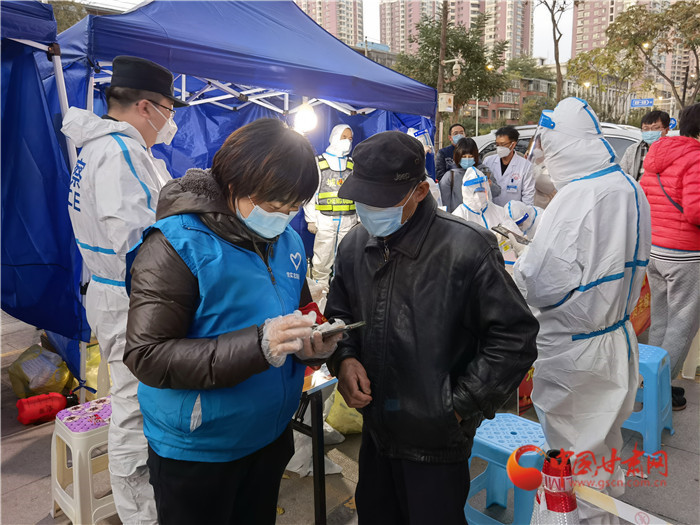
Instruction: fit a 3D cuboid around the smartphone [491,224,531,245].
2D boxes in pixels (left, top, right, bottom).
[{"bbox_3d":[0.632,-0.108,2.116,0.160,0.009,0.075,29,25,22],"label":"smartphone"}]

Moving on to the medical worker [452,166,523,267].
[{"bbox_3d":[0.826,0.142,3.187,0.600,1.380,0.750,-4,11,-12],"label":"medical worker"}]

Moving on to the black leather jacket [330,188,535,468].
[{"bbox_3d":[0.213,0.147,1.410,0.380,0.660,0.540,-12,15,-42],"label":"black leather jacket"}]

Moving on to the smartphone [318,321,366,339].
[{"bbox_3d":[-0.028,0.145,1.150,0.160,0.009,0.075,-24,-2,26],"label":"smartphone"}]

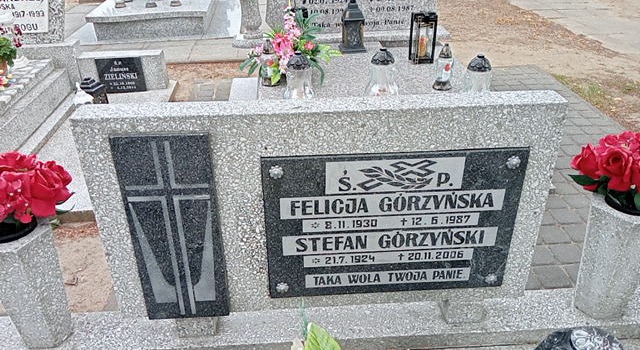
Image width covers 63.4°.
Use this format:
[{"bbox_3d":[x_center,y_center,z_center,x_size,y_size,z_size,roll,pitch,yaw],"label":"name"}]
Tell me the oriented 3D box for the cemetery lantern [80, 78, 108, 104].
[{"bbox_3d":[-1.070,-0.337,2.497,0.118,0.255,0.118,-2,29,-3],"label":"cemetery lantern"}]

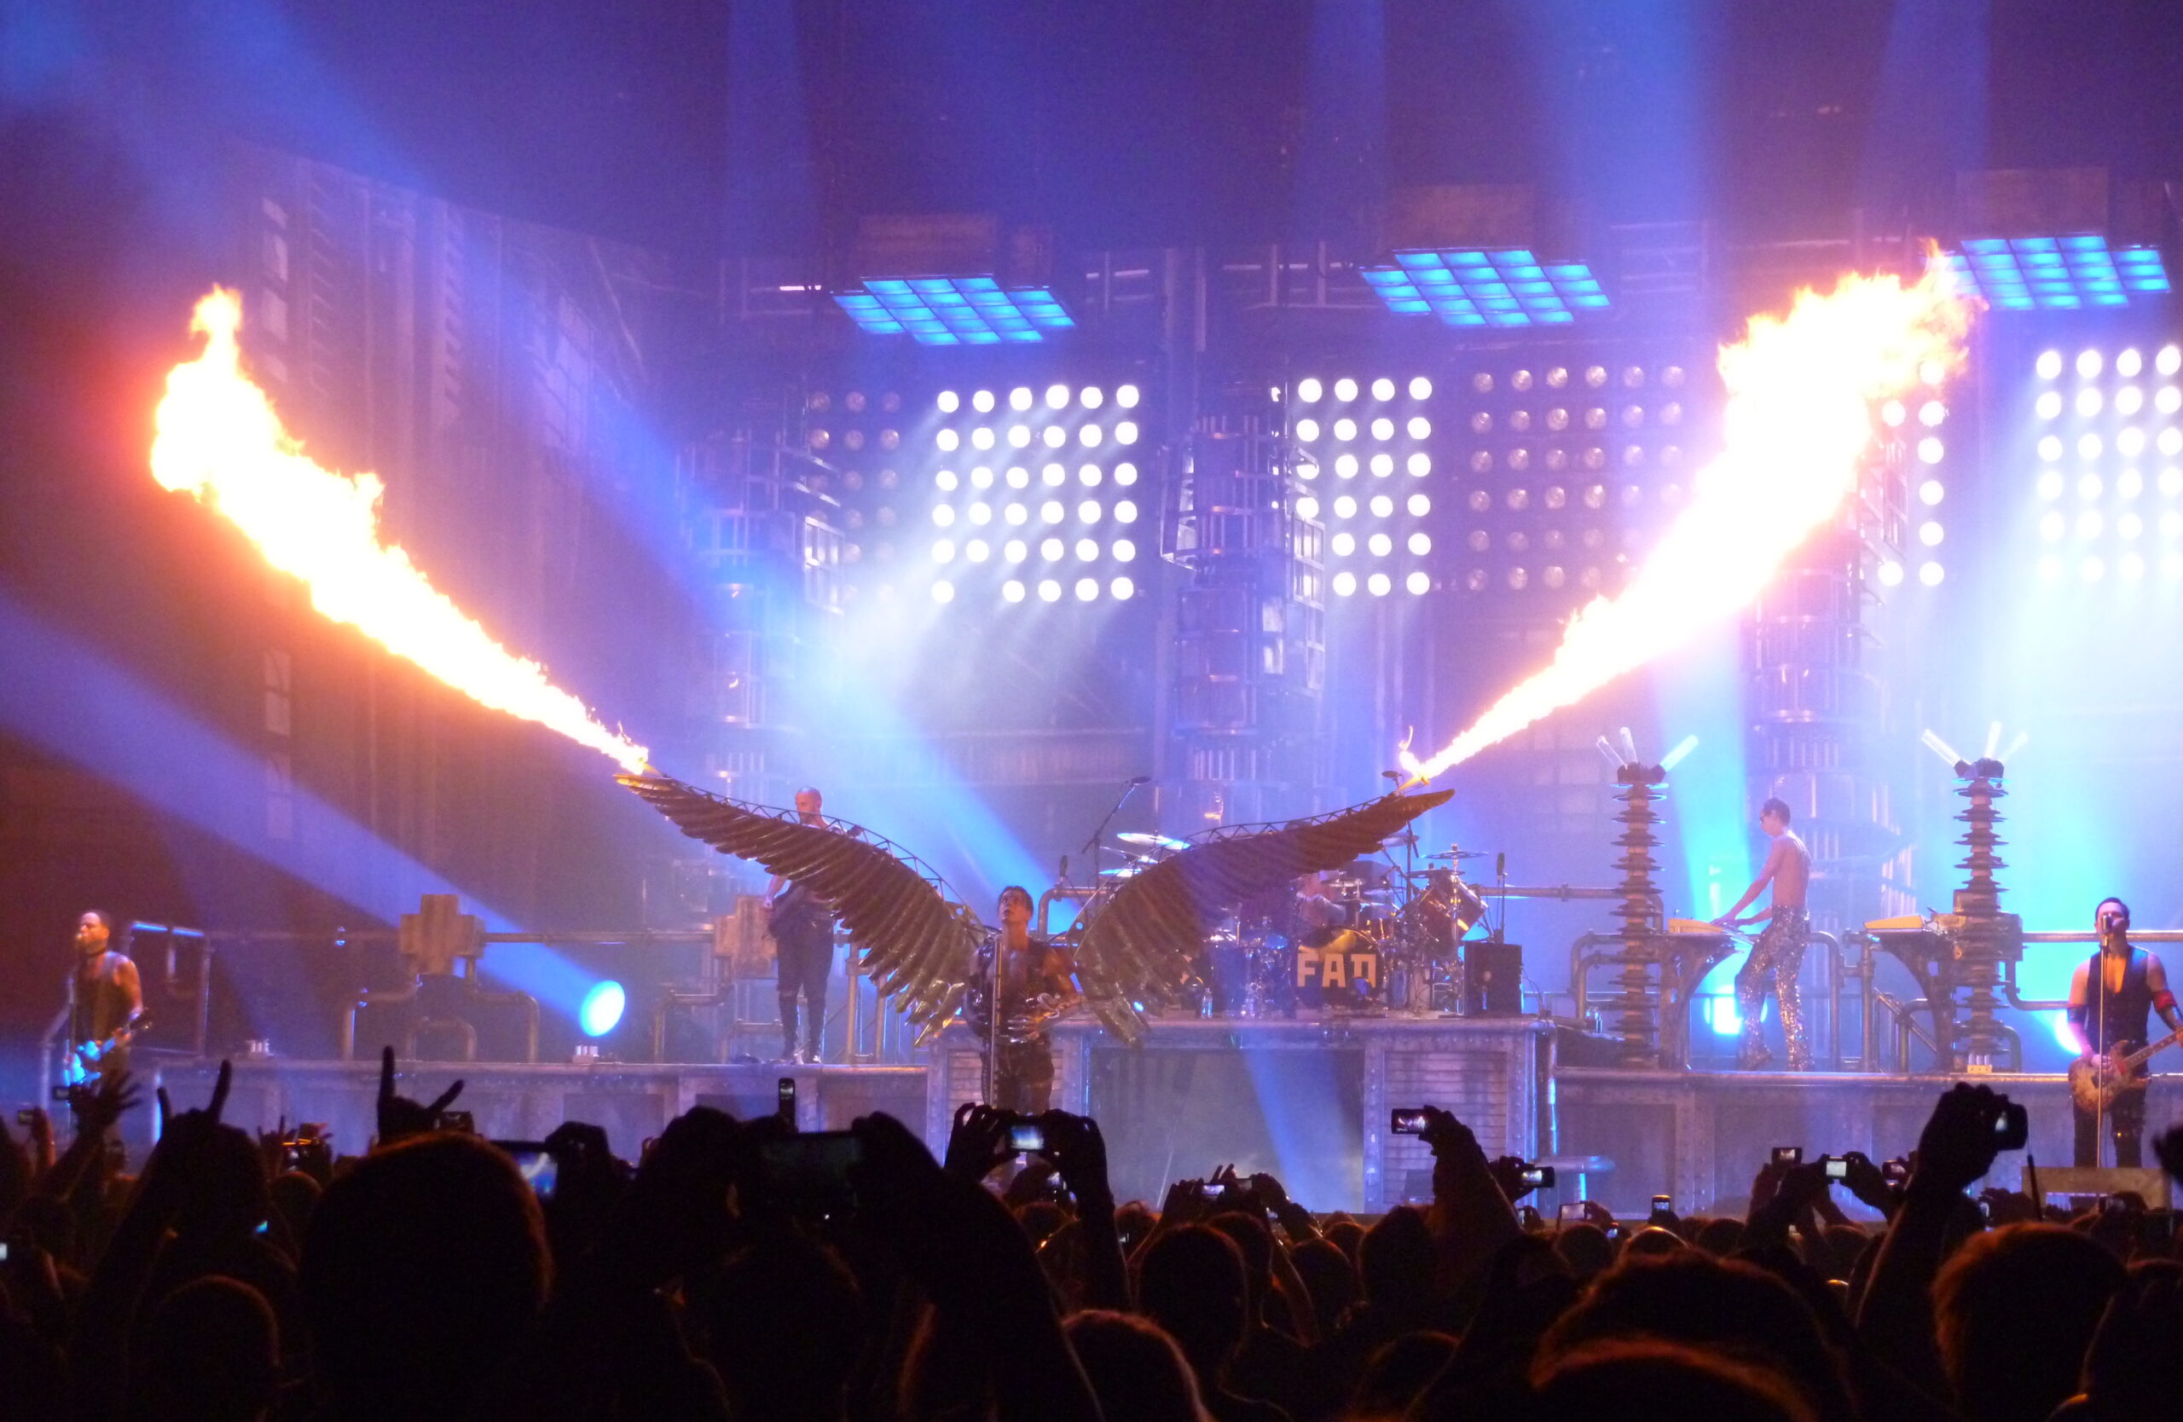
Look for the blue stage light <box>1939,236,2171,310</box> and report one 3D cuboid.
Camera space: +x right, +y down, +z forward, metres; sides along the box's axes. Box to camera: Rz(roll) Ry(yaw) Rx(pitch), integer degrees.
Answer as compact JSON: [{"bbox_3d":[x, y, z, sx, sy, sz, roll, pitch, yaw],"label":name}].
[{"bbox_3d":[7.039,-3.305,37.210,1.750,0.250,1.440,-1,-17,18],"label":"blue stage light"}]

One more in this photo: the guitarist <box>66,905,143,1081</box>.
[{"bbox_3d":[-6.041,2.114,30.708,0.580,1.790,0.450,-2,-7,27],"label":"guitarist"}]

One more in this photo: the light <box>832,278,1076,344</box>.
[{"bbox_3d":[-0.980,-2.872,36.000,1.680,0.200,1.300,-1,-17,21],"label":"light"}]

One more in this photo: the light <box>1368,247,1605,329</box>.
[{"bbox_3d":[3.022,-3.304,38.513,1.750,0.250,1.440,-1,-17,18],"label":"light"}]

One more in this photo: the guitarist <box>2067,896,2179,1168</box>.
[{"bbox_3d":[5.609,1.929,27.306,0.720,1.830,0.480,-1,-6,19],"label":"guitarist"}]

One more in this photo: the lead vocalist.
[{"bbox_3d":[-0.412,1.923,29.400,0.660,1.830,0.500,0,-6,14],"label":"lead vocalist"}]

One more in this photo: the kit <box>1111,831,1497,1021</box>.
[{"bbox_3d":[1.413,1.459,34.400,2.350,1.270,1.750,-1,-6,18],"label":"kit"}]

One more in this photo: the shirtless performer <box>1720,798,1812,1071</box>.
[{"bbox_3d":[4.546,1.500,34.000,0.660,1.840,0.500,0,-6,15],"label":"shirtless performer"}]

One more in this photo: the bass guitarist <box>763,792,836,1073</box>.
[{"bbox_3d":[-2.057,1.525,35.800,0.560,1.940,0.460,0,-6,16],"label":"bass guitarist"}]

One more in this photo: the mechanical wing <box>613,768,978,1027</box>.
[{"bbox_3d":[-1.666,1.099,28.900,2.100,1.500,0.500,-1,-6,18],"label":"mechanical wing"}]

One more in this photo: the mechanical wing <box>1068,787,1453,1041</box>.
[{"bbox_3d":[0.989,1.188,29.400,2.200,1.450,0.550,0,-6,13],"label":"mechanical wing"}]

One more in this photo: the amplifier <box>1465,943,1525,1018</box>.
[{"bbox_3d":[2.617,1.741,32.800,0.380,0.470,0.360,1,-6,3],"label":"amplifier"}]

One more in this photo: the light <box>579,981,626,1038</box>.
[{"bbox_3d":[-3.521,2.232,37.069,0.420,0.440,0.360,-4,-24,41],"label":"light"}]

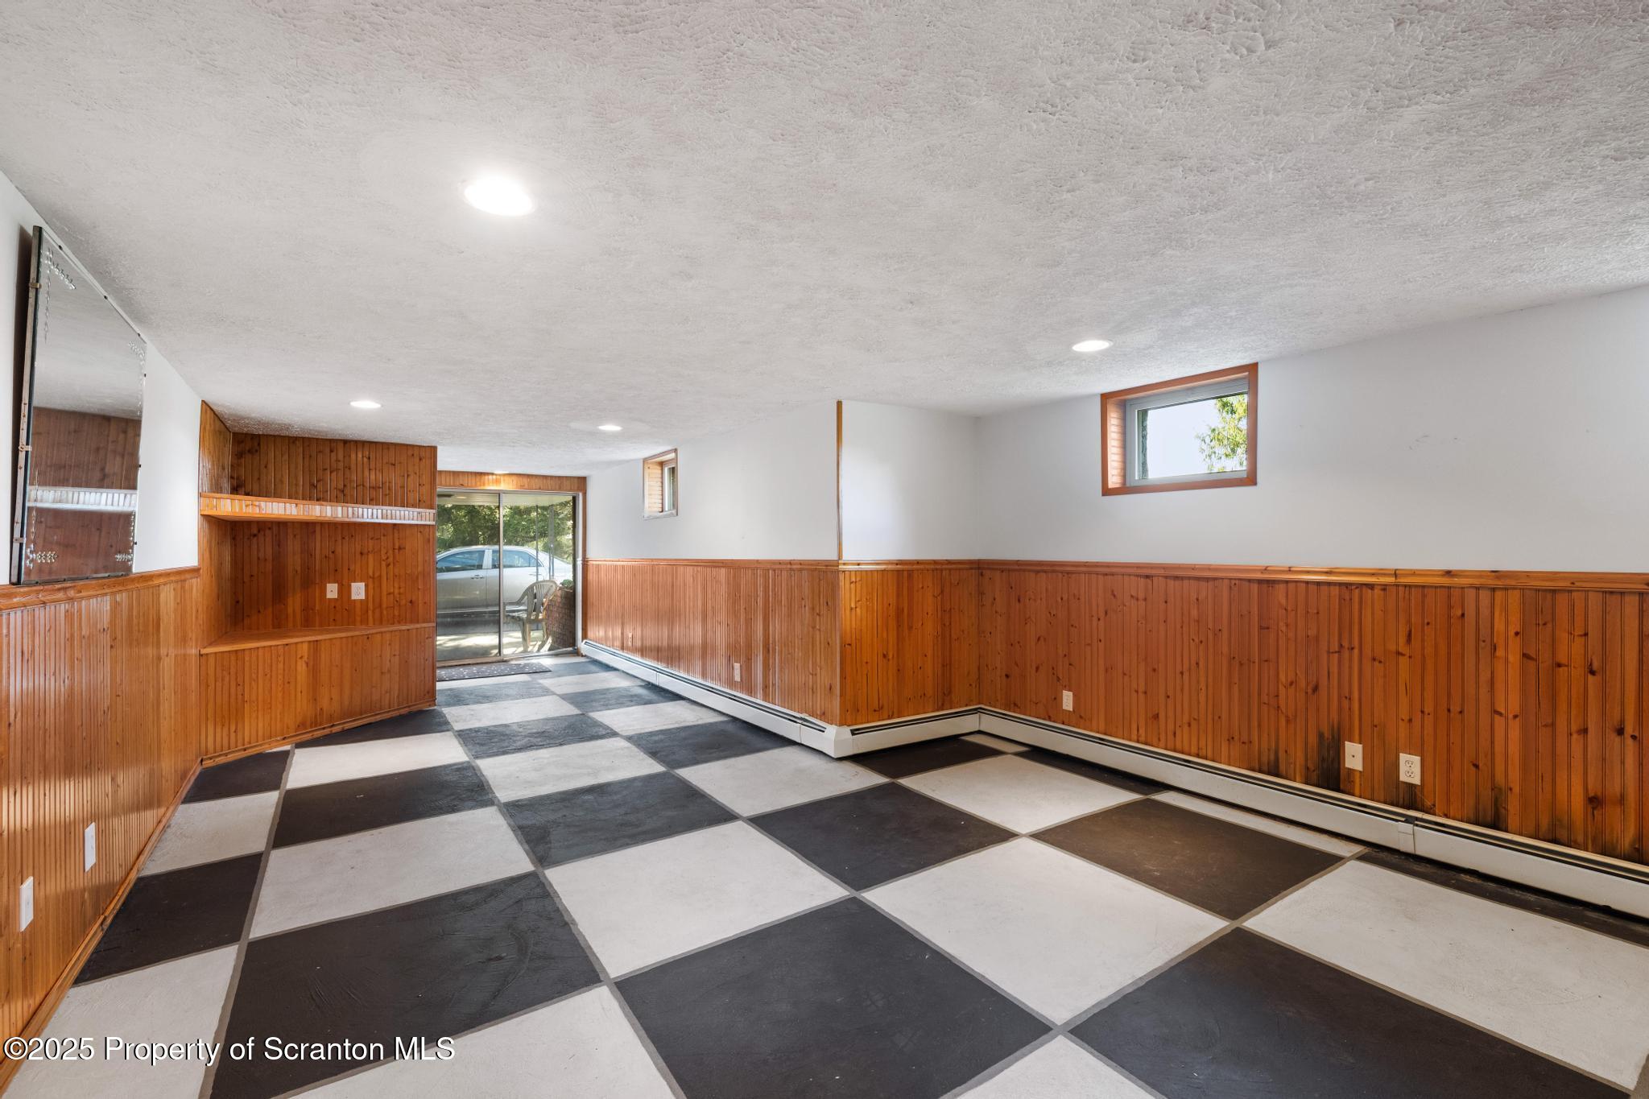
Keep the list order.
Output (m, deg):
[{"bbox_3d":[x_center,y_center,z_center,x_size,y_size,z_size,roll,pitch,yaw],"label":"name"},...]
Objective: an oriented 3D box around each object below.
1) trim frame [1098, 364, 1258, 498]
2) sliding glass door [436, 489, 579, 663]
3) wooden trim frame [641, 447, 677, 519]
[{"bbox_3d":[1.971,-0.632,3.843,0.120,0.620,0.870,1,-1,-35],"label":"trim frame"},{"bbox_3d":[-3.822,0.302,8.148,1.790,2.020,0.110,1,-1,-35],"label":"sliding glass door"},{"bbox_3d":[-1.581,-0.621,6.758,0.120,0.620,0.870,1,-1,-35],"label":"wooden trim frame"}]

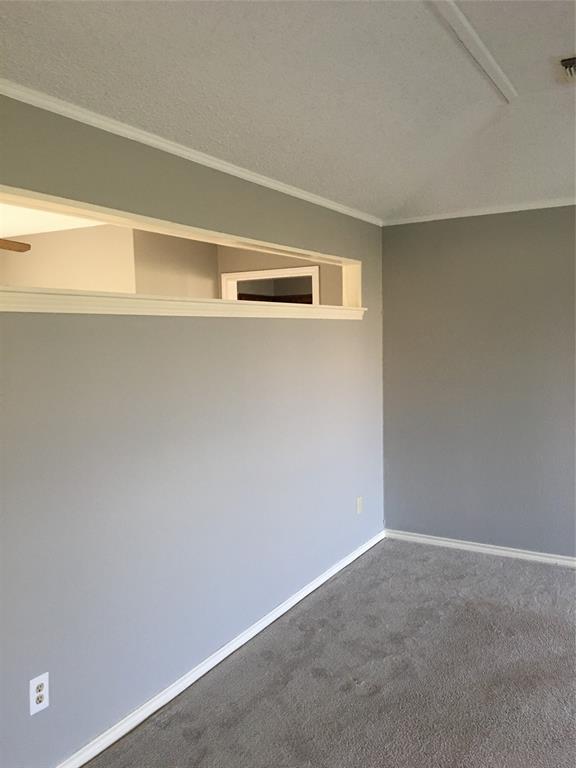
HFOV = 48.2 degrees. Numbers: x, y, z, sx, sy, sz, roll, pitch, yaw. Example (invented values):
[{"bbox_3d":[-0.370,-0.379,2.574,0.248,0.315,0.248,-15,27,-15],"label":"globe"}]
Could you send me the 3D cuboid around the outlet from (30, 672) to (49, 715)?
[{"bbox_3d":[-0.841,1.053,2.187,0.009,0.122,0.075,2,5,30],"label":"outlet"}]

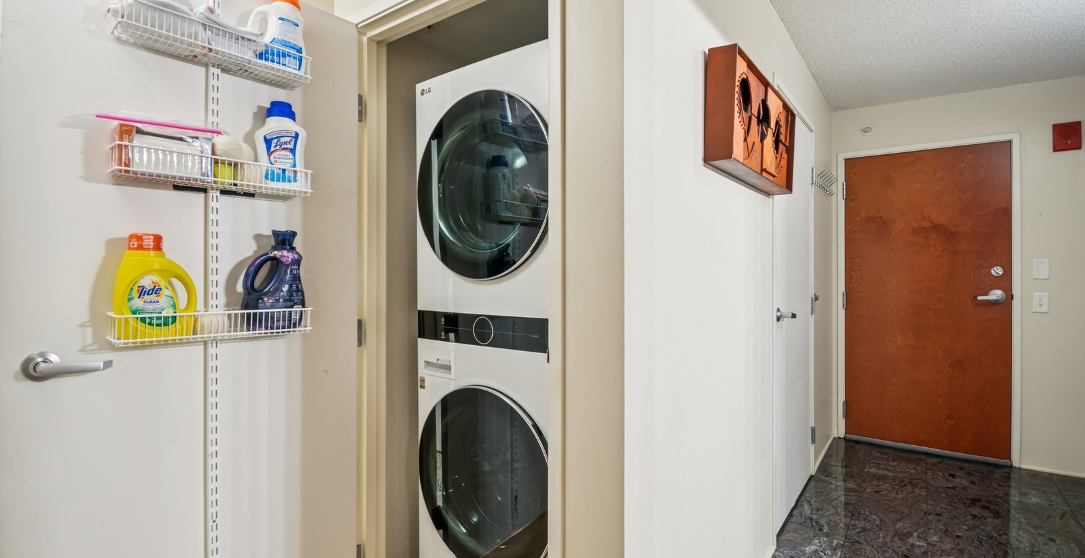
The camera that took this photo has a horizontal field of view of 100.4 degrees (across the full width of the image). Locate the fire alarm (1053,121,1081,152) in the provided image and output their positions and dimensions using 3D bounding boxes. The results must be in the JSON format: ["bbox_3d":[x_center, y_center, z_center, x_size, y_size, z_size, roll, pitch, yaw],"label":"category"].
[{"bbox_3d":[3.146,-0.858,2.700,0.120,0.162,0.045,0,0,33],"label":"fire alarm"}]

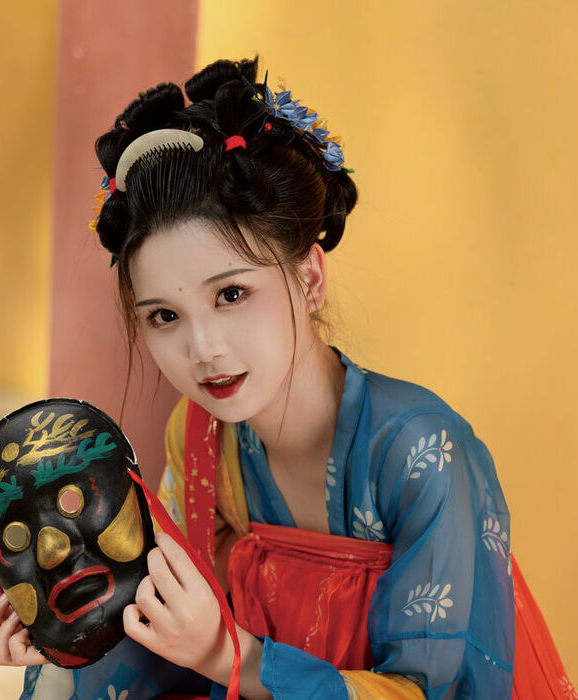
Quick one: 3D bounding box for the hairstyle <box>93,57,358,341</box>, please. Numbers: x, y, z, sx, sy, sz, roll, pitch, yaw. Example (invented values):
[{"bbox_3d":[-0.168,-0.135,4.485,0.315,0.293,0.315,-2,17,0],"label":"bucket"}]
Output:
[{"bbox_3d":[-0.053,-0.114,2.530,0.210,0.235,0.235,-18,8,22],"label":"hairstyle"}]

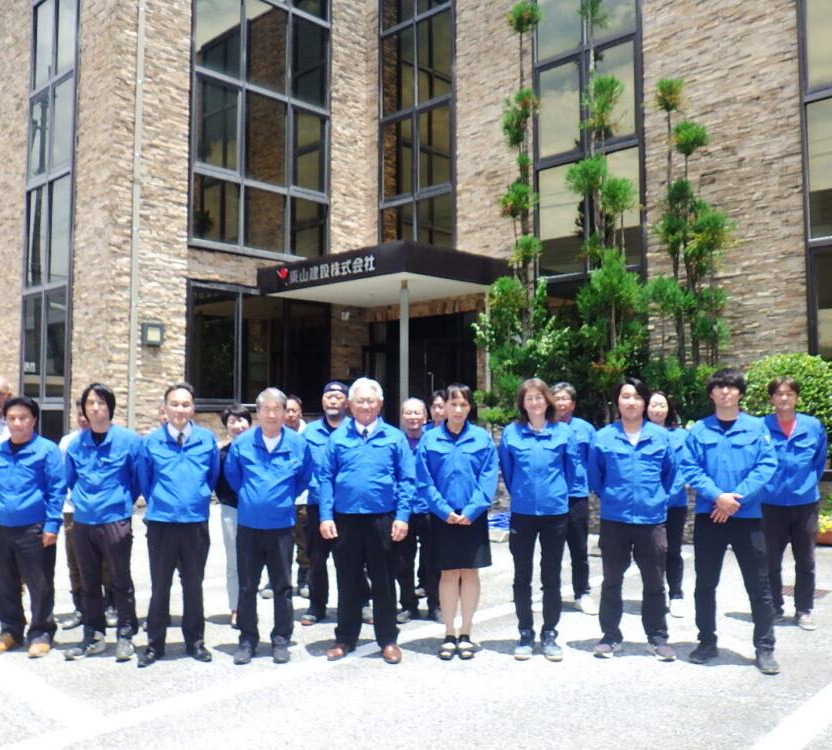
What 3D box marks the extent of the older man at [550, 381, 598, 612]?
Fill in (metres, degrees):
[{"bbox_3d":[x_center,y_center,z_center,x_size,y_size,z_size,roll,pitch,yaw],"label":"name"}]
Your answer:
[{"bbox_3d":[1.170,0.933,6.339,0.490,1.750,0.320,0,-4,4],"label":"older man"}]

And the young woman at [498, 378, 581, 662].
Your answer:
[{"bbox_3d":[0.760,0.874,5.068,0.490,1.708,0.320,0,-4,8],"label":"young woman"}]

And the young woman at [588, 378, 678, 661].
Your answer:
[{"bbox_3d":[1.322,0.862,5.014,0.540,1.683,0.330,-1,-4,11],"label":"young woman"}]

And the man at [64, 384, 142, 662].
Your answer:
[{"bbox_3d":[-1.941,0.892,5.079,0.450,1.668,0.310,1,-4,-8],"label":"man"}]

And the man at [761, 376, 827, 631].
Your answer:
[{"bbox_3d":[2.655,0.882,5.757,0.480,1.739,0.320,-1,-4,15],"label":"man"}]

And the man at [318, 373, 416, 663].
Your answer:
[{"bbox_3d":[-0.300,0.855,4.968,0.580,1.688,0.330,0,-4,-3],"label":"man"}]

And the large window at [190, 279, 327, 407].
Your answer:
[{"bbox_3d":[-2.914,-0.461,15.593,0.150,2.265,3.340,-3,-5,43],"label":"large window"}]

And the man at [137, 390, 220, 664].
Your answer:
[{"bbox_3d":[-1.456,0.883,4.994,0.490,1.676,0.330,1,-4,-14],"label":"man"}]

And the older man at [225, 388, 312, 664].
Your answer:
[{"bbox_3d":[-0.901,0.902,4.995,0.530,1.639,0.340,1,-4,-11],"label":"older man"}]

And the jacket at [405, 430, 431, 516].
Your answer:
[{"bbox_3d":[-0.046,0.705,5.977,0.540,0.647,0.290,0,-4,0],"label":"jacket"}]

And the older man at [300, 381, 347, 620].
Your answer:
[{"bbox_3d":[-0.613,0.920,6.003,0.490,1.731,0.320,0,-4,-4],"label":"older man"}]

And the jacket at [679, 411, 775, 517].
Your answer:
[{"bbox_3d":[1.874,0.549,4.904,0.570,0.630,0.320,-1,-4,17],"label":"jacket"}]

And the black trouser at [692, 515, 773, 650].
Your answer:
[{"bbox_3d":[1.888,1.211,4.839,0.460,0.870,0.350,-1,-4,18],"label":"black trouser"}]

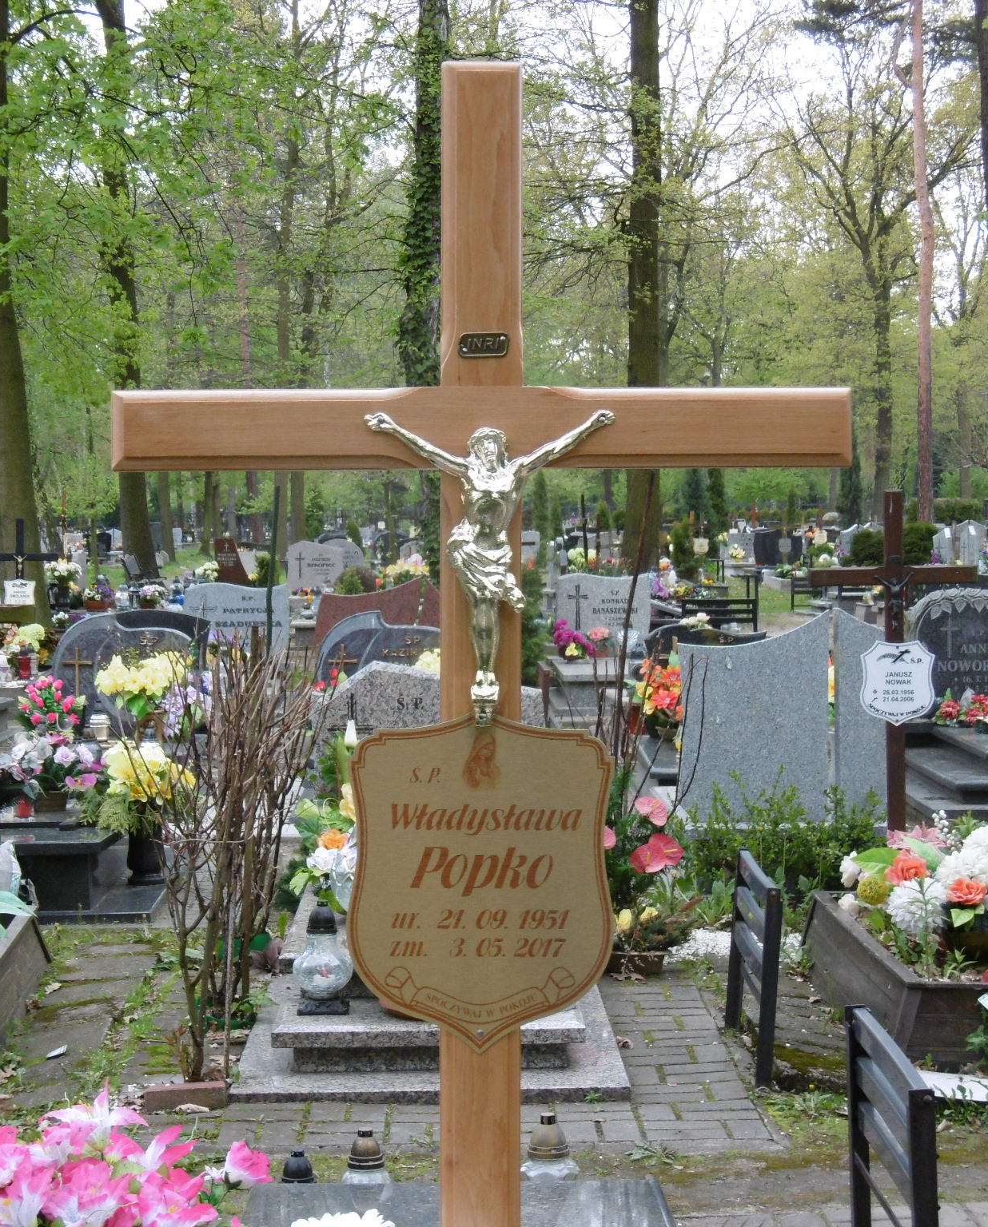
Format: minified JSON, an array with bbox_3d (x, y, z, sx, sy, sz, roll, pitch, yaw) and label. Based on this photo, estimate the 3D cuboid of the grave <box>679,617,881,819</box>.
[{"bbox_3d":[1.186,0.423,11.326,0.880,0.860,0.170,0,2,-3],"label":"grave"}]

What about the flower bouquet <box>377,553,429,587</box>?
[{"bbox_3d":[-0.862,-0.370,26.500,0.470,0.380,0.400,0,2,-2],"label":"flower bouquet"}]

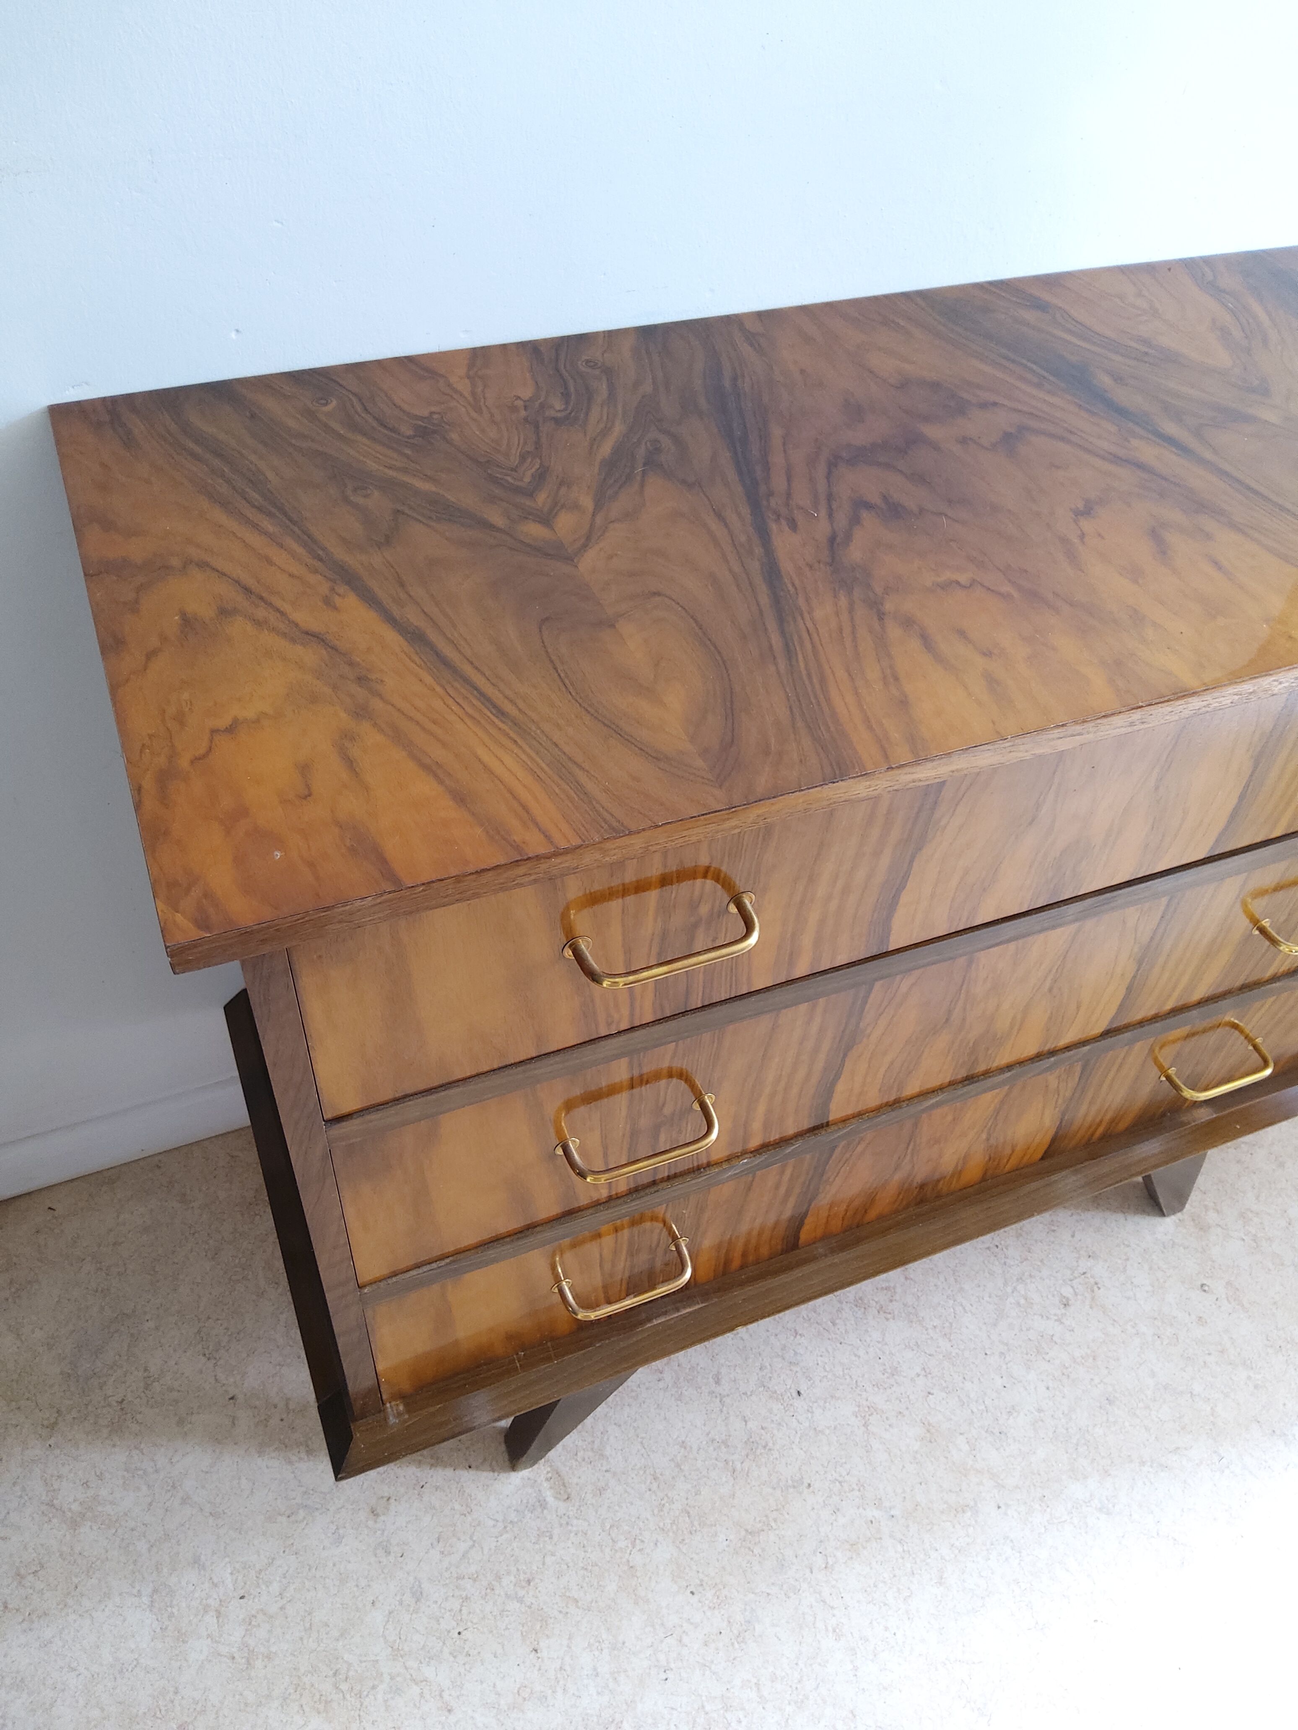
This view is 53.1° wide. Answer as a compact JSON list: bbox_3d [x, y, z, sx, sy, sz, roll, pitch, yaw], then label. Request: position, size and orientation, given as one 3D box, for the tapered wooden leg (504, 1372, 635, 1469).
[{"bbox_3d":[-0.060,0.464,1.145,0.137,0.170,0.035,-14,50,-18],"label":"tapered wooden leg"}]

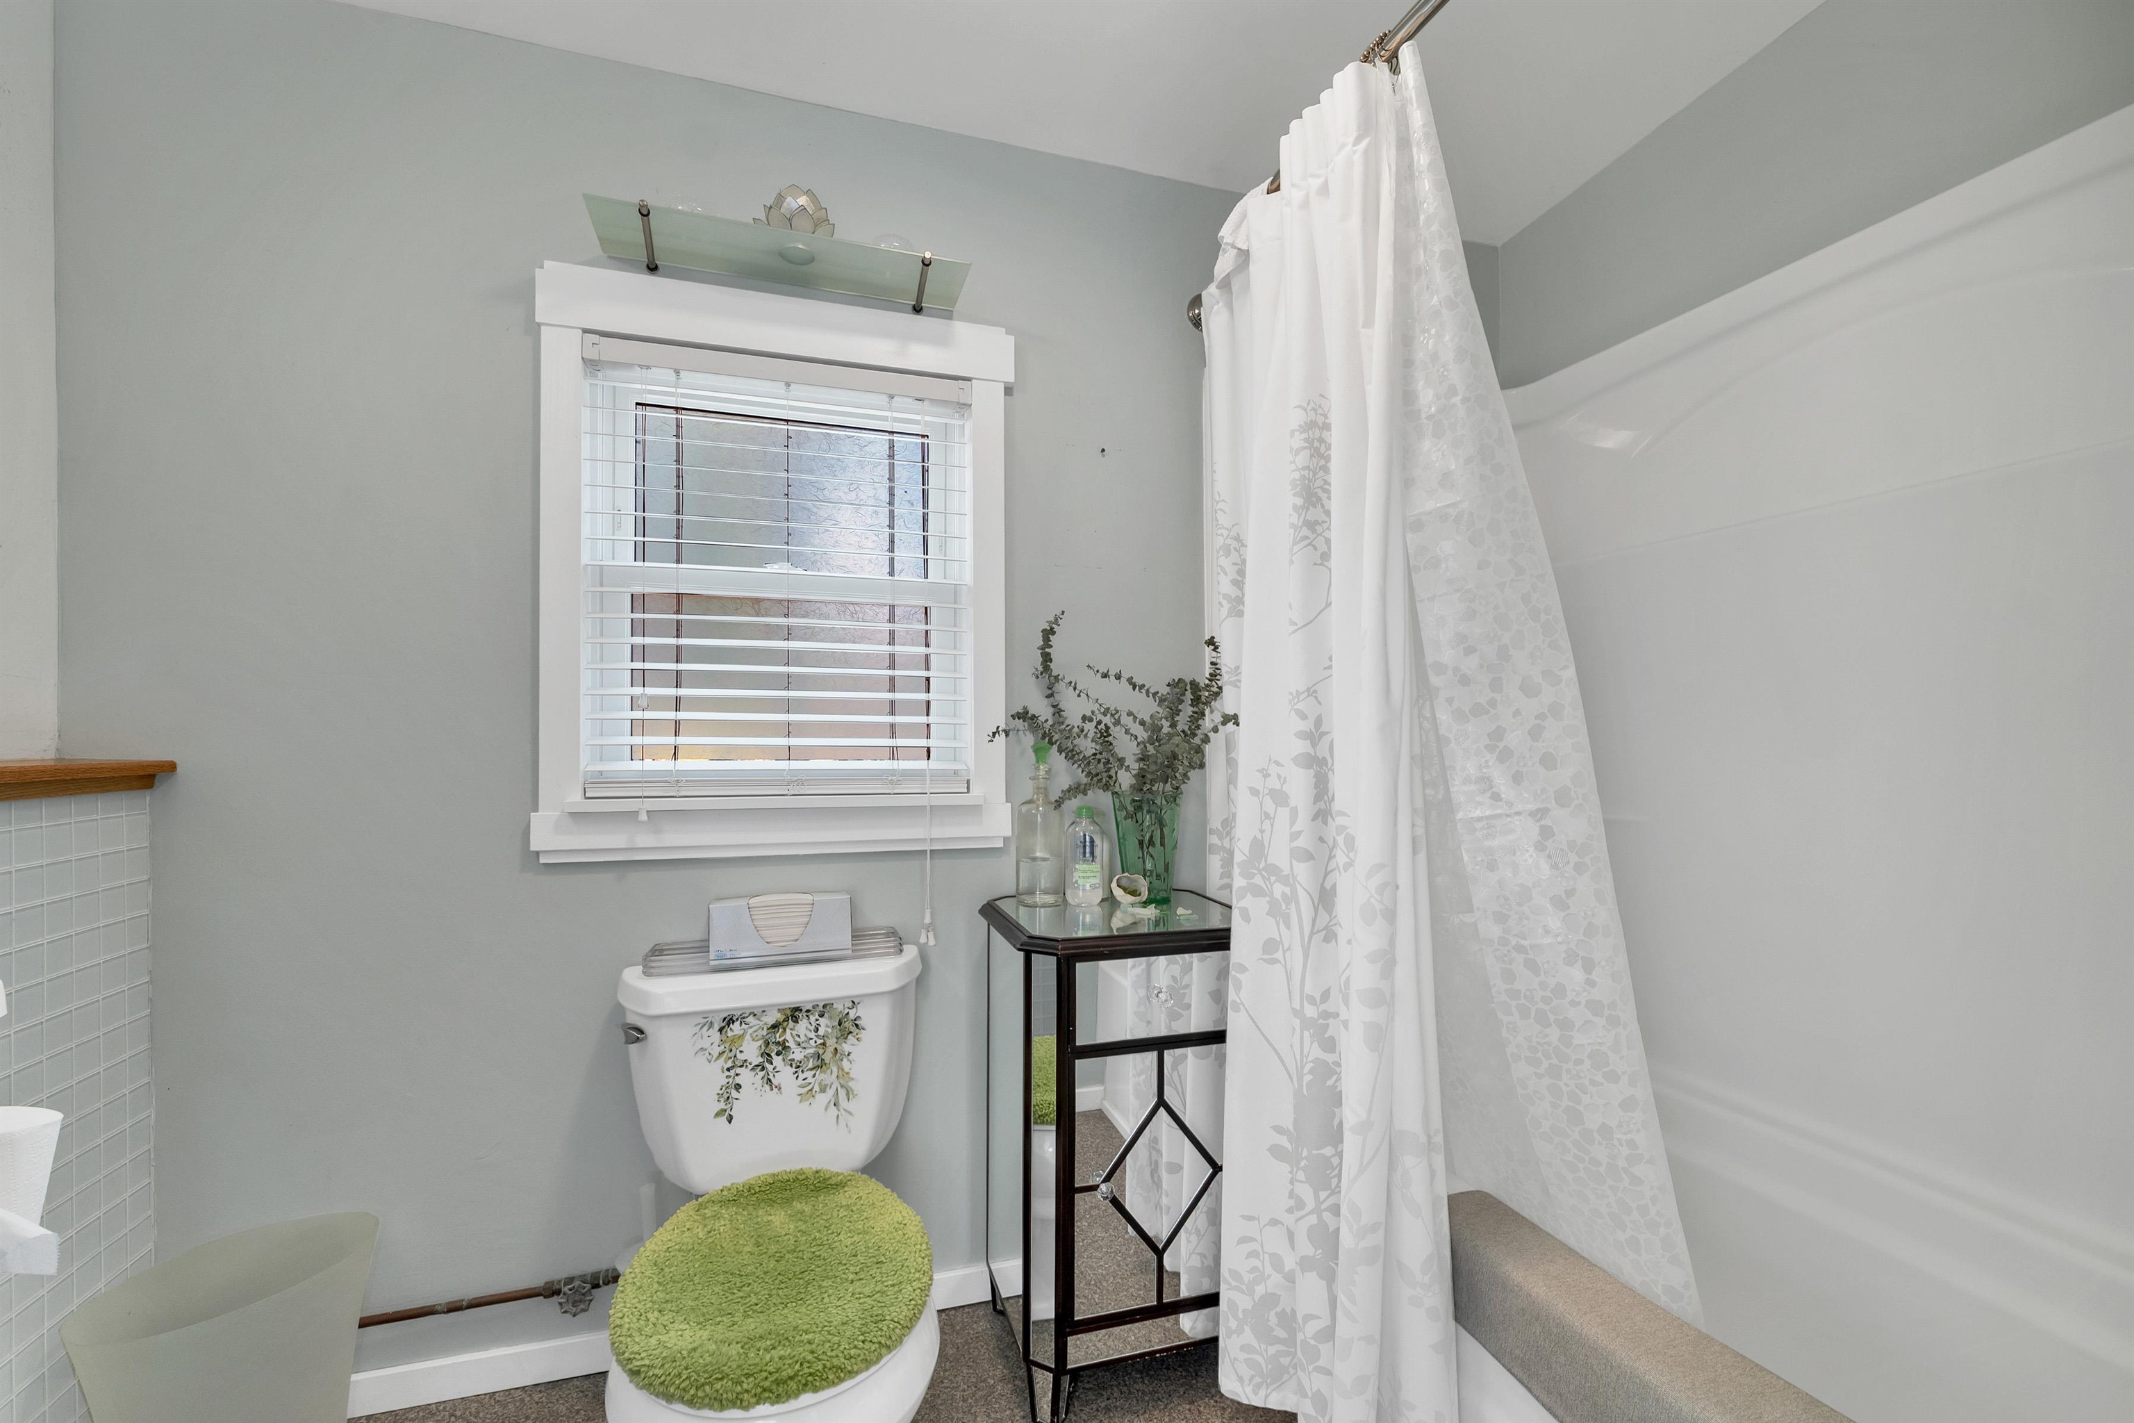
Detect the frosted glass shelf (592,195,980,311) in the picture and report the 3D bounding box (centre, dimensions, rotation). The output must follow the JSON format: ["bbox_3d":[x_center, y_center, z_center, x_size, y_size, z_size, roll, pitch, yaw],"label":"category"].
[{"bbox_3d":[-0.490,-0.795,1.569,0.620,0.030,0.170,0,-1,-18],"label":"frosted glass shelf"}]

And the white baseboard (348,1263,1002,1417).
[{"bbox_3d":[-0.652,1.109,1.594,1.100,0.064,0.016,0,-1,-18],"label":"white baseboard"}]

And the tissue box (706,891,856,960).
[{"bbox_3d":[-0.488,0.371,1.528,0.228,0.098,0.062,0,-1,-18],"label":"tissue box"}]

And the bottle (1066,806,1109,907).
[{"bbox_3d":[0.033,0.272,1.693,0.072,0.184,0.050,0,-1,-7],"label":"bottle"}]

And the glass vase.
[{"bbox_3d":[0.157,0.260,1.721,0.132,0.210,0.132,0,-1,-18],"label":"glass vase"}]

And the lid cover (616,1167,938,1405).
[{"bbox_3d":[-0.368,0.716,1.142,0.380,0.050,0.478,0,-1,-18],"label":"lid cover"}]

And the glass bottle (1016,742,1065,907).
[{"bbox_3d":[-0.050,0.213,1.704,0.092,0.303,0.092,0,-1,0],"label":"glass bottle"}]

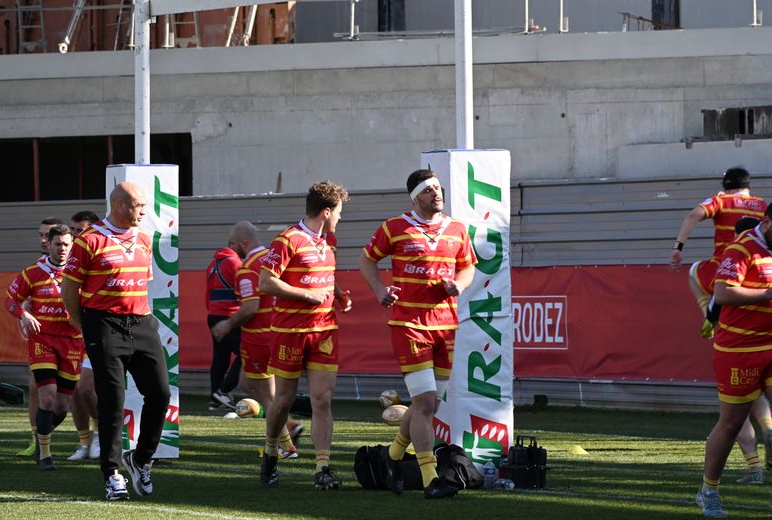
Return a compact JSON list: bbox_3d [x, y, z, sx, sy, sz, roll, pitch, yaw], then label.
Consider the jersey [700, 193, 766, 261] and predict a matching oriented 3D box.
[{"bbox_3d":[2.502,-0.230,46.000,0.530,0.540,0.340,-1,0,-14],"label":"jersey"}]

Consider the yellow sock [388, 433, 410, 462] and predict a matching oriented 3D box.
[{"bbox_3d":[0.075,1.082,37.400,0.090,0.165,0.110,0,36,-37],"label":"yellow sock"}]

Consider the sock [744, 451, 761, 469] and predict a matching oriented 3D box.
[{"bbox_3d":[2.160,1.179,38.300,0.110,0.130,0.100,-1,0,30],"label":"sock"}]

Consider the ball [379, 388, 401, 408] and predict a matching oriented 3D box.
[{"bbox_3d":[0.048,1.417,66.000,0.190,0.190,0.285,0,0,-24],"label":"ball"}]

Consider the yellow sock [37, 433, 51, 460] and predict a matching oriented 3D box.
[{"bbox_3d":[-2.319,1.265,44.000,0.090,0.195,0.110,0,0,-27],"label":"yellow sock"}]

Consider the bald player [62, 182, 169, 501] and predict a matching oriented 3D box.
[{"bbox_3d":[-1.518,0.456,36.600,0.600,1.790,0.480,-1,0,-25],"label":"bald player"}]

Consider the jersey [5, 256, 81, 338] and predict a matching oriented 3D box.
[{"bbox_3d":[-2.216,0.247,42.300,0.550,0.560,0.340,-1,0,-15],"label":"jersey"}]

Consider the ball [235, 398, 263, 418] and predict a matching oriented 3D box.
[{"bbox_3d":[-1.336,1.439,63.000,0.190,0.190,0.285,0,0,-36],"label":"ball"}]

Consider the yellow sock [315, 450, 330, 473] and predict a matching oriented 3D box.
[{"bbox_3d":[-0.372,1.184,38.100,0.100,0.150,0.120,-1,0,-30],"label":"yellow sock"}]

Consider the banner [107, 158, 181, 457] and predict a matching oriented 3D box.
[{"bbox_3d":[-1.710,0.364,45.700,0.405,2.050,0.405,0,0,-23],"label":"banner"}]

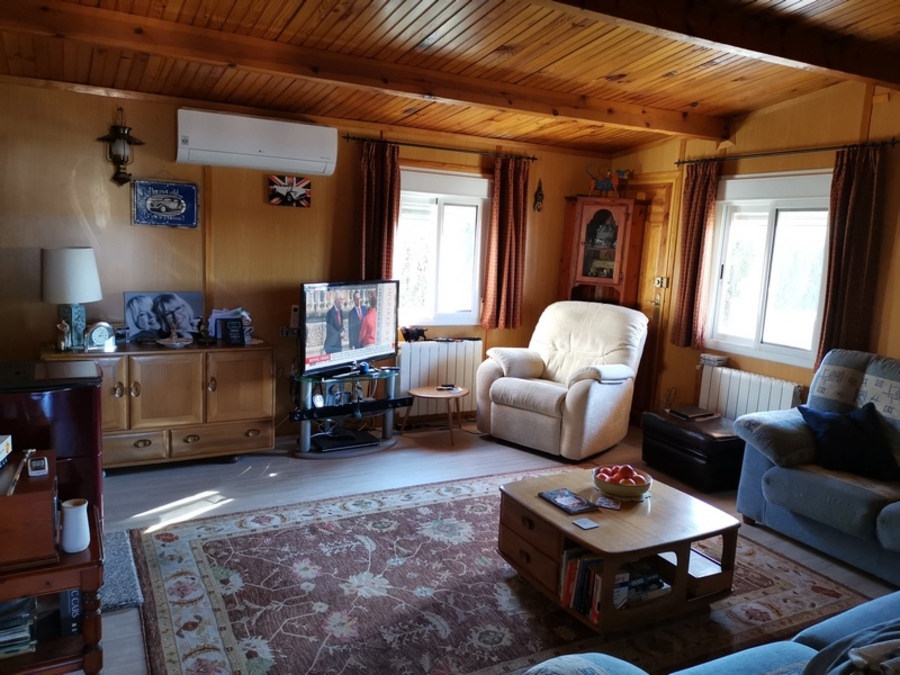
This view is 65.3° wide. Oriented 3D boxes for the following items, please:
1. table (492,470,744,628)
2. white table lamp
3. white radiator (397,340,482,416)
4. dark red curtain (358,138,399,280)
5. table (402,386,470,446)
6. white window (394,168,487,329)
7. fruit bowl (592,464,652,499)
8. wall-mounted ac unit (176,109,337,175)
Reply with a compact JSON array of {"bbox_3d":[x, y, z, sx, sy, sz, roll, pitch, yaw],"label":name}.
[{"bbox_3d":[0.709,0.915,3.055,0.775,0.403,0.800,-2,9,-28],"label":"table"},{"bbox_3d":[-2.244,-0.230,4.172,0.330,0.605,0.330,-2,9,-28],"label":"white table lamp"},{"bbox_3d":[-0.087,0.320,5.573,0.717,0.580,0.090,-2,9,-28],"label":"white radiator"},{"bbox_3d":[-0.511,-0.699,5.031,0.300,1.370,0.110,-2,9,-31],"label":"dark red curtain"},{"bbox_3d":[-0.104,0.562,5.167,0.475,0.355,0.465,2,8,-1],"label":"table"},{"bbox_3d":[-0.083,-0.688,5.481,0.861,1.181,0.090,-2,9,-28],"label":"white window"},{"bbox_3d":[0.778,0.648,3.141,0.258,0.110,0.258,2,8,0],"label":"fruit bowl"},{"bbox_3d":[-1.225,-1.236,4.512,0.985,0.320,0.205,-2,9,-31],"label":"wall-mounted ac unit"}]

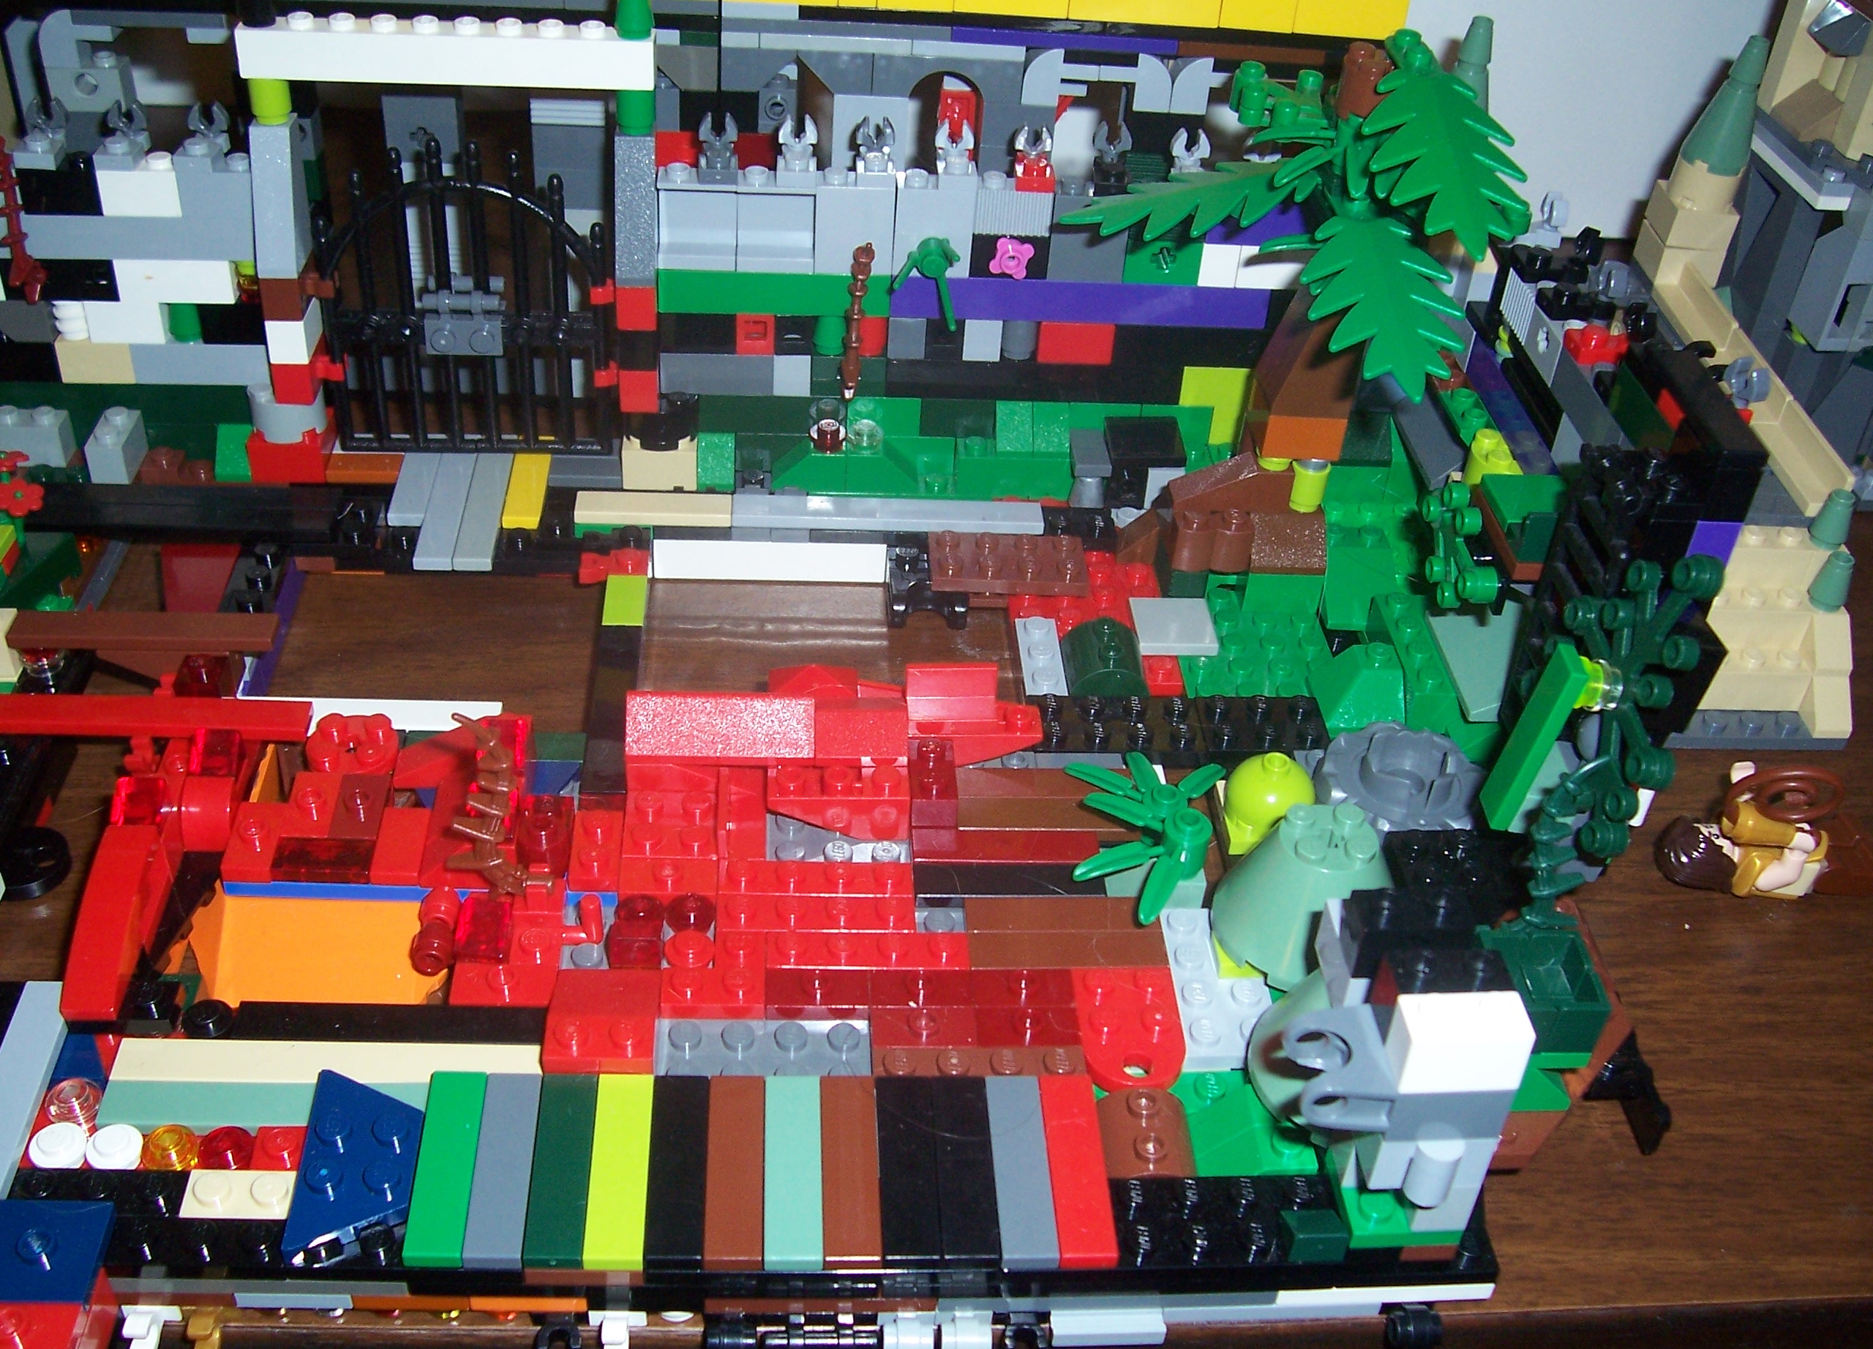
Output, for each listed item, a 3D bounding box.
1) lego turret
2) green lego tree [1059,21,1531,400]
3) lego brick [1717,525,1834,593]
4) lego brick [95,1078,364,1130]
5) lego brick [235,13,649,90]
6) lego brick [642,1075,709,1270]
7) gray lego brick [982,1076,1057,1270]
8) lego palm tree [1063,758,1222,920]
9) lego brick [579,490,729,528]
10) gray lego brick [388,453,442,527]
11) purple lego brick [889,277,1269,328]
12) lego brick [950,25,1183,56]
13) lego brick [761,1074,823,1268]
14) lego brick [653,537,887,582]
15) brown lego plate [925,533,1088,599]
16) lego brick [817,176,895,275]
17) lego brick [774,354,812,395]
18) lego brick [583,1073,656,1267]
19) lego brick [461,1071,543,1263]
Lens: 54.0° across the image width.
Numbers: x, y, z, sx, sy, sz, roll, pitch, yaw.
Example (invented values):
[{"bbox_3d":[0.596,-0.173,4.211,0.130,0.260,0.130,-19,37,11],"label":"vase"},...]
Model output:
[{"bbox_3d":[0.187,-0.124,0.441,0.016,0.059,0.016,4,37,-2],"label":"lego turret"},{"bbox_3d":[0.067,-0.090,0.345,0.085,0.053,0.062,1,35,-5],"label":"green lego tree"},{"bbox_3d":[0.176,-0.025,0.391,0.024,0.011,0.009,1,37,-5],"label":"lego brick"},{"bbox_3d":[-0.101,0.066,0.277,0.047,0.003,0.008,1,35,-5],"label":"lego brick"},{"bbox_3d":[-0.095,-0.122,0.358,0.080,0.011,0.008,1,35,-5],"label":"lego brick"},{"bbox_3d":[-0.036,0.069,0.257,0.008,0.003,0.032,1,35,-5],"label":"lego brick"},{"bbox_3d":[0.012,0.070,0.258,0.008,0.003,0.032,1,37,-5],"label":"gray lego brick"},{"bbox_3d":[0.036,0.026,0.308,0.028,0.015,0.038,1,37,-5],"label":"lego palm tree"},{"bbox_3d":[-0.058,-0.034,0.378,0.032,0.003,0.008,1,35,-5],"label":"lego brick"},{"bbox_3d":[-0.111,-0.041,0.394,0.008,0.003,0.032,1,37,-5],"label":"gray lego brick"},{"bbox_3d":[0.030,-0.080,0.389,0.080,0.010,0.008,1,37,-5],"label":"purple lego brick"},{"bbox_3d":[0.027,-0.135,0.387,0.048,0.003,0.008,1,36,-5],"label":"lego brick"},{"bbox_3d":[-0.020,0.069,0.257,0.008,0.003,0.032,1,37,-5],"label":"lego brick"},{"bbox_3d":[-0.035,-0.026,0.386,0.048,0.010,0.008,1,35,-5],"label":"lego brick"},{"bbox_3d":[0.015,-0.024,0.392,0.032,0.005,0.016,1,36,-5],"label":"brown lego plate"},{"bbox_3d":[-0.017,-0.093,0.376,0.016,0.020,0.008,1,35,-5],"label":"lego brick"},{"bbox_3d":[-0.031,-0.066,0.395,0.008,0.010,0.008,1,37,-5],"label":"lego brick"},{"bbox_3d":[-0.044,0.069,0.257,0.008,0.003,0.032,1,35,-5],"label":"lego brick"},{"bbox_3d":[-0.060,0.069,0.256,0.008,0.003,0.032,1,37,-5],"label":"lego brick"}]

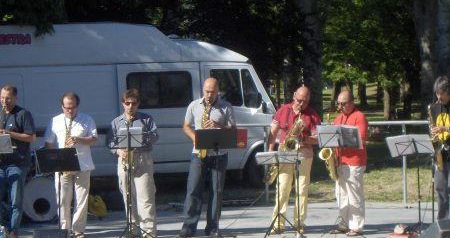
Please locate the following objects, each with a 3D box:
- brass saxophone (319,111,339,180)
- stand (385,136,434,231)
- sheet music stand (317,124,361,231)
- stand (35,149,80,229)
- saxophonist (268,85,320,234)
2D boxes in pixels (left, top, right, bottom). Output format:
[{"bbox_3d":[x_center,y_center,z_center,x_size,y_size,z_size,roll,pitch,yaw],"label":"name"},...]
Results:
[{"bbox_3d":[1.165,0.301,15.850,0.200,0.750,0.280,0,11,37],"label":"brass saxophone"},{"bbox_3d":[2.130,0.736,16.230,0.530,1.120,0.450,-1,2,11],"label":"stand"},{"bbox_3d":[1.255,0.691,15.650,0.520,1.230,0.450,0,1,19],"label":"sheet music stand"},{"bbox_3d":[-1.816,0.829,15.500,0.520,1.030,0.460,0,1,16],"label":"stand"},{"bbox_3d":[0.789,0.467,16.370,0.560,1.700,0.450,-1,2,-5],"label":"saxophonist"}]

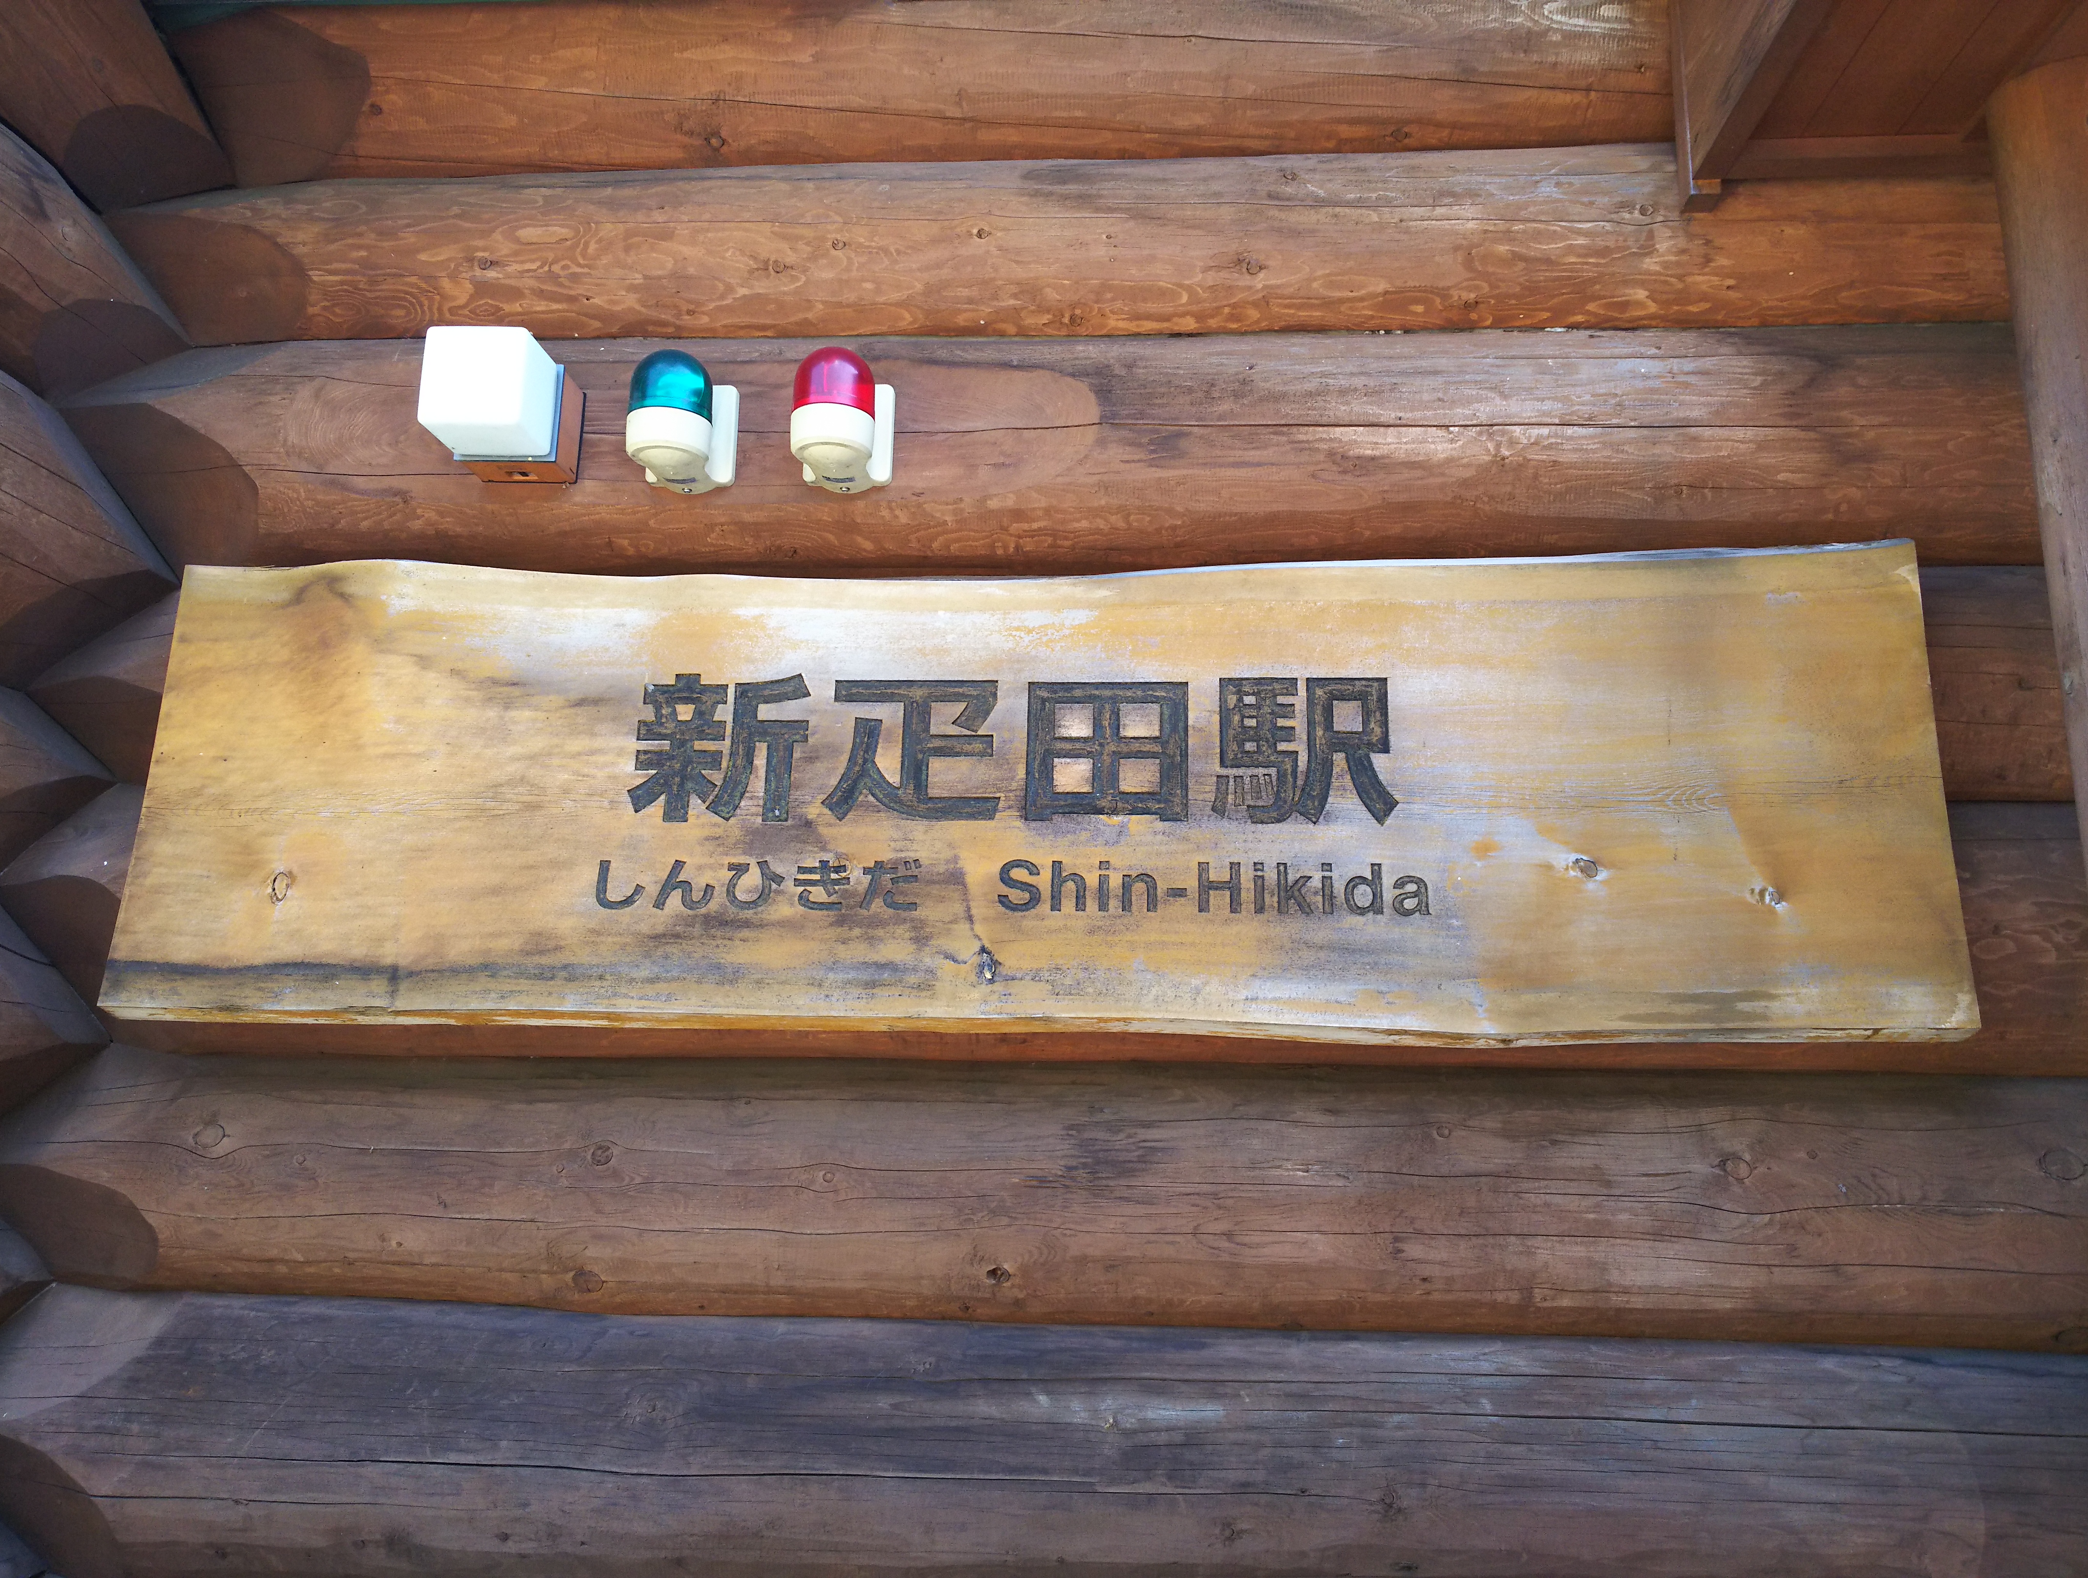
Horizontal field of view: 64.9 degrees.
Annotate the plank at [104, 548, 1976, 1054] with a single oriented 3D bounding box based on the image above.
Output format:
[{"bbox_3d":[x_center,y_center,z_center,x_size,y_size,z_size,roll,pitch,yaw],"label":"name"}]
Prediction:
[{"bbox_3d":[-0.041,-0.001,1.770,1.930,0.531,0.048,0,-15,5],"label":"plank"}]

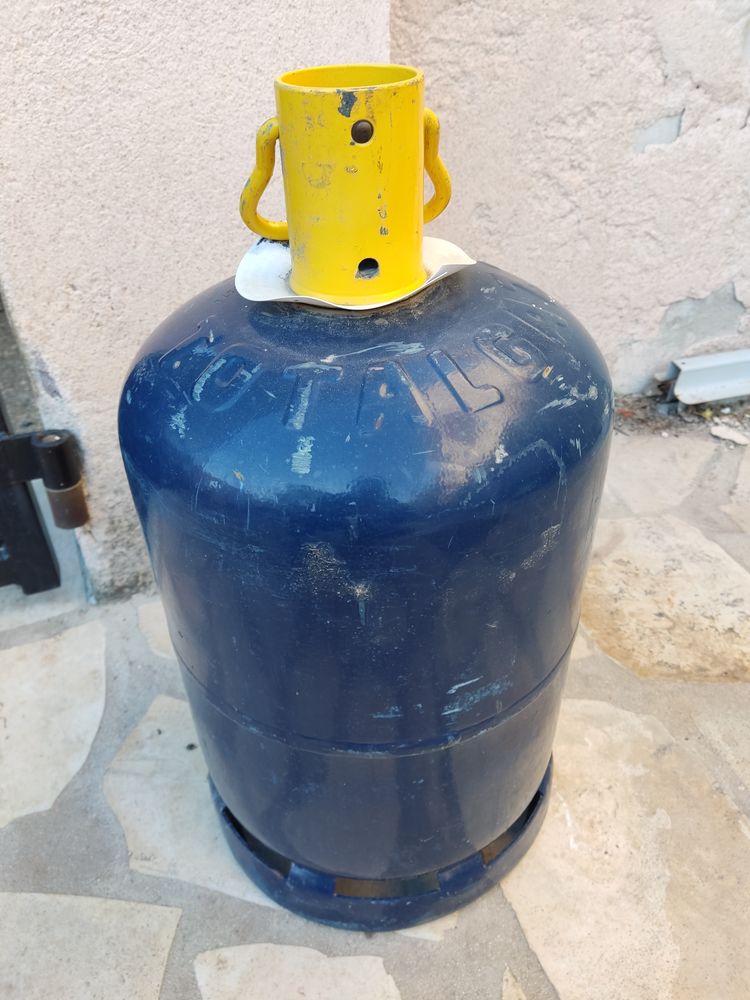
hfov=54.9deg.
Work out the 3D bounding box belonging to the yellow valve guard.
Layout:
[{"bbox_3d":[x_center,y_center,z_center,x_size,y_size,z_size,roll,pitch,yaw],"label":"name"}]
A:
[{"bbox_3d":[-0.013,-0.164,0.375,0.113,0.098,0.077,-8,39,-8],"label":"yellow valve guard"}]

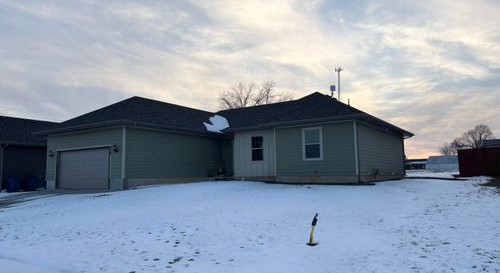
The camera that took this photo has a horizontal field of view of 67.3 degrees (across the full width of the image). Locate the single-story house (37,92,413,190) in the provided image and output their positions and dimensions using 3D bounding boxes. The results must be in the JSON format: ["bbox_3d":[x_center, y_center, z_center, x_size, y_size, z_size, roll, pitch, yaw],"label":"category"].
[{"bbox_3d":[-0.032,0.333,26.428,18.088,5.984,20.074,-5,-7,32],"label":"single-story house"}]

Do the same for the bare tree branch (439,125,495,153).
[{"bbox_3d":[47.328,3.030,82.460,14.000,11.743,12.000,-5,-7,30],"label":"bare tree branch"}]

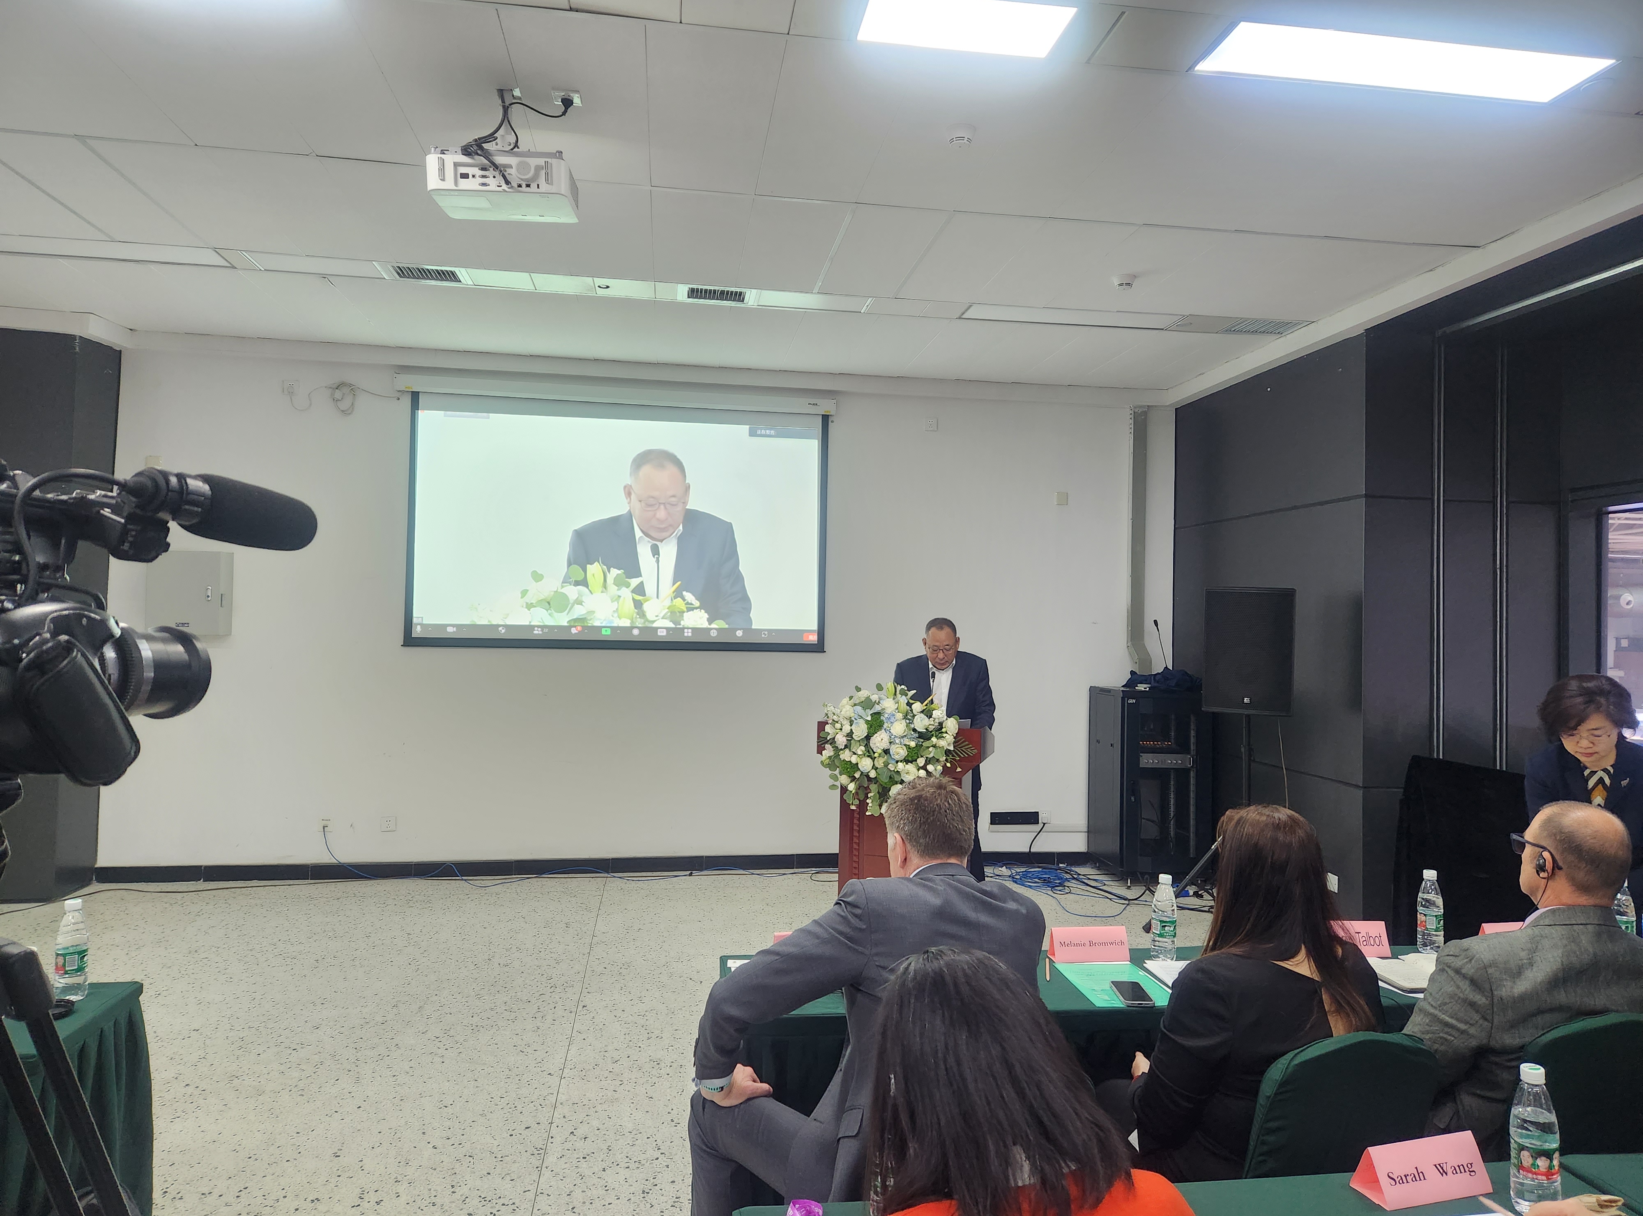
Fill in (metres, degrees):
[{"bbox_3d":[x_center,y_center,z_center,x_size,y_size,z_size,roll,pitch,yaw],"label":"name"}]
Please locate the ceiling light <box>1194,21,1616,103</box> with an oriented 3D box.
[{"bbox_3d":[1.708,-1.603,3.204,1.195,0.050,0.295,1,-1,-8],"label":"ceiling light"}]

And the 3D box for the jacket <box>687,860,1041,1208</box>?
[{"bbox_3d":[0.110,0.878,2.270,0.630,0.670,0.480,2,-2,-22],"label":"jacket"}]

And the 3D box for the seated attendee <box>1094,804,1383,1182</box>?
[{"bbox_3d":[0.880,1.054,2.360,0.480,1.310,0.720,1,-2,-13],"label":"seated attendee"}]

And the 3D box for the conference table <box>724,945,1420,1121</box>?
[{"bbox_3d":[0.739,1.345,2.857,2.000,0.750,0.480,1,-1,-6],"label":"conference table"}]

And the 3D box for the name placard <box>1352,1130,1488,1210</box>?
[{"bbox_3d":[0.972,0.902,1.770,0.211,0.081,0.079,2,-2,-18],"label":"name placard"}]

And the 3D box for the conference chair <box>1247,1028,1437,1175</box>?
[{"bbox_3d":[0.984,1.273,2.355,0.450,0.890,0.570,1,-1,-12],"label":"conference chair"}]

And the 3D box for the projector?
[{"bbox_3d":[-0.993,-1.319,3.447,0.410,0.118,0.320,0,6,-7],"label":"projector"}]

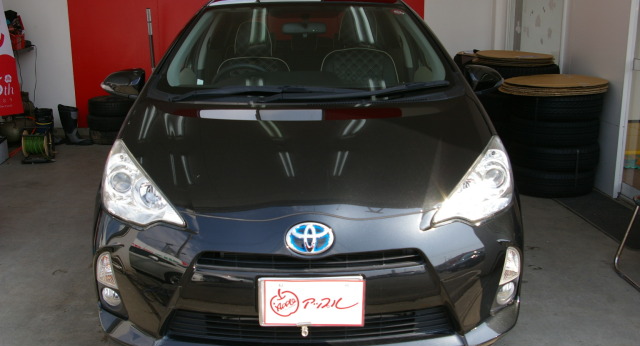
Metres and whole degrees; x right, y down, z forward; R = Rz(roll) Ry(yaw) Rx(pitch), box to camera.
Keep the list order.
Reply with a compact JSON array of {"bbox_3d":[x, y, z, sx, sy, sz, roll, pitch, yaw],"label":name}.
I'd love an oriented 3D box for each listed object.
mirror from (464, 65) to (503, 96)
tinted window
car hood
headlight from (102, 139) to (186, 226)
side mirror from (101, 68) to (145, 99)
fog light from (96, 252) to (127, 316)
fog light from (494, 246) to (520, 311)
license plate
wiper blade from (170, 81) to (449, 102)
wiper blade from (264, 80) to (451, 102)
[{"bbox_3d":[0.775,-0.440,3.361,0.230,0.155,0.150,-1,14,-2],"label":"mirror"},{"bbox_3d":[-0.088,-0.614,3.352,1.340,0.410,0.900,-1,14,-2],"label":"tinted window"},{"bbox_3d":[-0.050,-0.095,2.644,1.450,0.310,0.900,-1,14,-2],"label":"car hood"},{"bbox_3d":[-0.643,0.027,2.512,0.370,0.250,0.480,0,14,2],"label":"headlight"},{"bbox_3d":[-0.943,-0.415,3.288,0.230,0.155,0.150,-1,14,-2],"label":"side mirror"},{"bbox_3d":[-0.752,0.387,2.470,0.115,0.215,0.140,2,14,7],"label":"fog light"},{"bbox_3d":[0.682,0.366,2.531,0.115,0.215,0.140,-3,14,-12],"label":"fog light"},{"bbox_3d":[-0.024,0.409,2.190,0.330,0.165,0.020,-1,14,-2],"label":"license plate"},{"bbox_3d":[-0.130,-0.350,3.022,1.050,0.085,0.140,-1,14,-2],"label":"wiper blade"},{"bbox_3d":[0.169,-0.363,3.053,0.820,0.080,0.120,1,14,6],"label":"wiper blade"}]

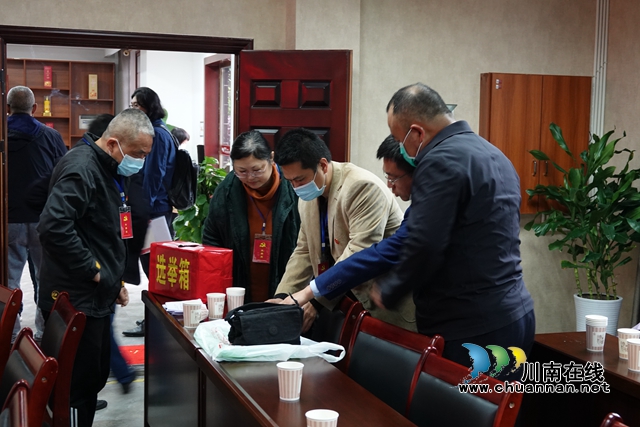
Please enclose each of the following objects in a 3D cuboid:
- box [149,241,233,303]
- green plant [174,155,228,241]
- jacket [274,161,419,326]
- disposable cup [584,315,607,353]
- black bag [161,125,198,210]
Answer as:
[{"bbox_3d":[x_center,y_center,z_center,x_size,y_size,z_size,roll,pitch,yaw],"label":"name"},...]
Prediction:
[{"bbox_3d":[-0.585,0.259,4.171,0.185,0.220,0.368,-3,6,-44],"label":"box"},{"bbox_3d":[-0.868,0.179,6.845,0.460,1.200,0.460,1,4,0],"label":"green plant"},{"bbox_3d":[0.105,0.122,3.420,0.480,0.620,0.430,5,6,42],"label":"jacket"},{"bbox_3d":[0.954,0.416,3.192,0.076,0.113,0.076,1,4,0],"label":"disposable cup"},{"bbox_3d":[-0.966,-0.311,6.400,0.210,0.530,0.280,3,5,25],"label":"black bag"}]

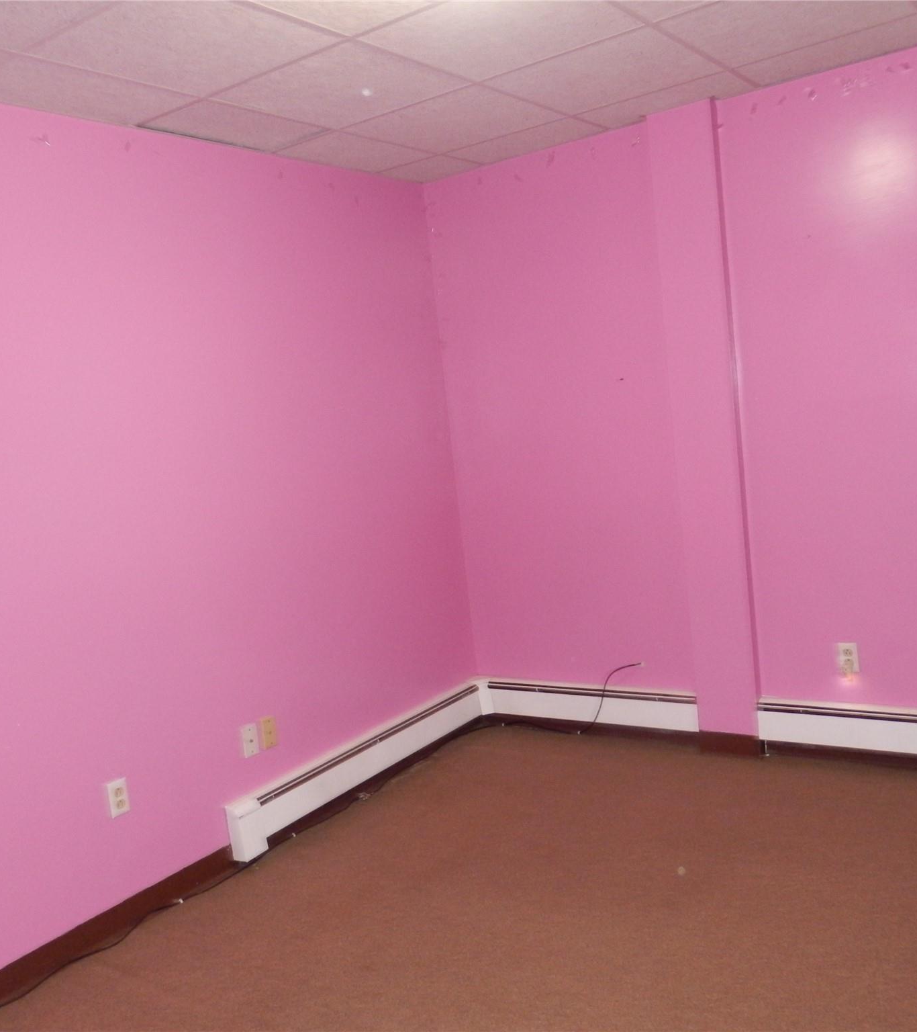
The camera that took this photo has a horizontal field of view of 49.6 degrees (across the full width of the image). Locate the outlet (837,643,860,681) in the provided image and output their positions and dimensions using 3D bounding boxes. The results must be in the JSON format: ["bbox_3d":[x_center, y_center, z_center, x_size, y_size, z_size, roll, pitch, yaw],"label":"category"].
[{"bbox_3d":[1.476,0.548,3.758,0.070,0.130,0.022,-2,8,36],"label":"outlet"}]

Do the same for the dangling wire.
[{"bbox_3d":[0.644,0.810,4.339,0.350,0.360,0.100,-2,8,36],"label":"dangling wire"}]

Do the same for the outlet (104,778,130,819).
[{"bbox_3d":[-1.078,0.900,3.167,0.012,0.114,0.070,-2,8,36],"label":"outlet"}]

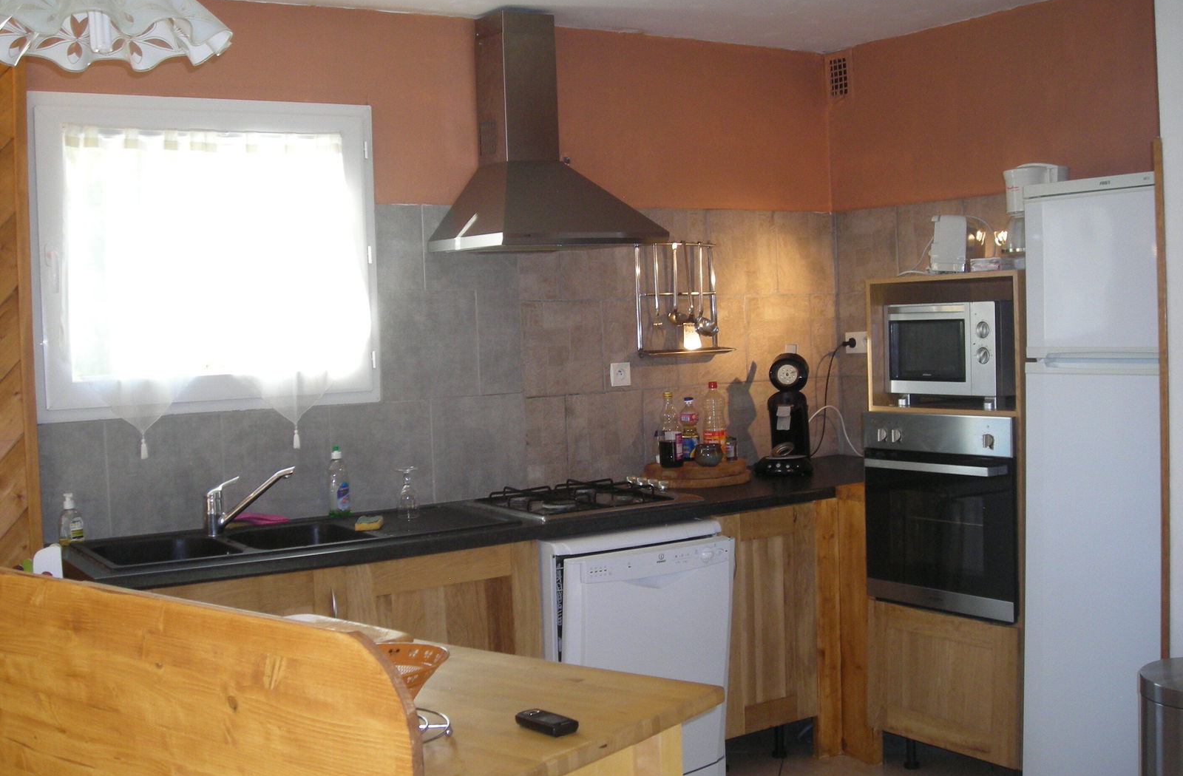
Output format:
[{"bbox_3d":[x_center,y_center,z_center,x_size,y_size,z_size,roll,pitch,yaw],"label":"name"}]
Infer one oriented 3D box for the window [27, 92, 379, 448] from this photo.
[{"bbox_3d":[-1.095,-0.380,3.750,1.020,0.915,0.080,-4,4,-31],"label":"window"}]

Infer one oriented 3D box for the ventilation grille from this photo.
[{"bbox_3d":[0.944,-1.181,4.931,0.020,0.190,0.125,-4,4,-33],"label":"ventilation grille"}]

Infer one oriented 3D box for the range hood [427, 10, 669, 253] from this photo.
[{"bbox_3d":[-0.147,-0.812,4.020,0.590,0.780,0.510,-4,4,-31],"label":"range hood"}]

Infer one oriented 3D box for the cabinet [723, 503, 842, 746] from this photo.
[{"bbox_3d":[0.457,0.790,4.381,0.470,0.845,0.580,-4,4,-31],"label":"cabinet"}]

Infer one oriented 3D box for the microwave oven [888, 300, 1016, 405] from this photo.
[{"bbox_3d":[1.205,-0.113,4.041,0.360,0.300,0.445,-4,4,-35],"label":"microwave oven"}]

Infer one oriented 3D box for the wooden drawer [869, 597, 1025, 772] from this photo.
[{"bbox_3d":[1.278,0.870,4.069,0.520,0.425,0.600,-4,4,-33],"label":"wooden drawer"}]

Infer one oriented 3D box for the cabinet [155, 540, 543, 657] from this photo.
[{"bbox_3d":[-0.765,0.848,3.628,1.180,0.800,0.580,-4,4,-31],"label":"cabinet"}]

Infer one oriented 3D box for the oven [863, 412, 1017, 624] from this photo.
[{"bbox_3d":[1.236,0.359,4.031,0.550,0.600,0.595,-4,4,-35],"label":"oven"}]

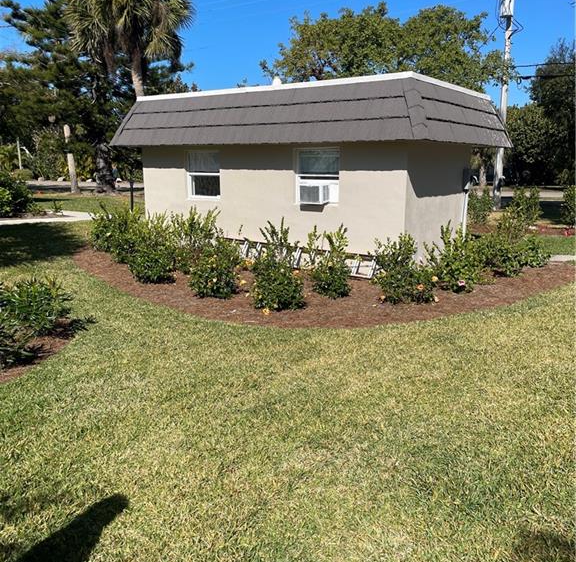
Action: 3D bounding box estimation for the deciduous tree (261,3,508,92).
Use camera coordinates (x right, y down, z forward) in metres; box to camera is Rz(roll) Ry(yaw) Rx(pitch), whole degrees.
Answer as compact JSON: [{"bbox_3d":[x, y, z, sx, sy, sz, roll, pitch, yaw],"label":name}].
[{"bbox_3d":[3.066,-5.087,17.631,7.400,6.300,6.400,0,12,0],"label":"deciduous tree"}]

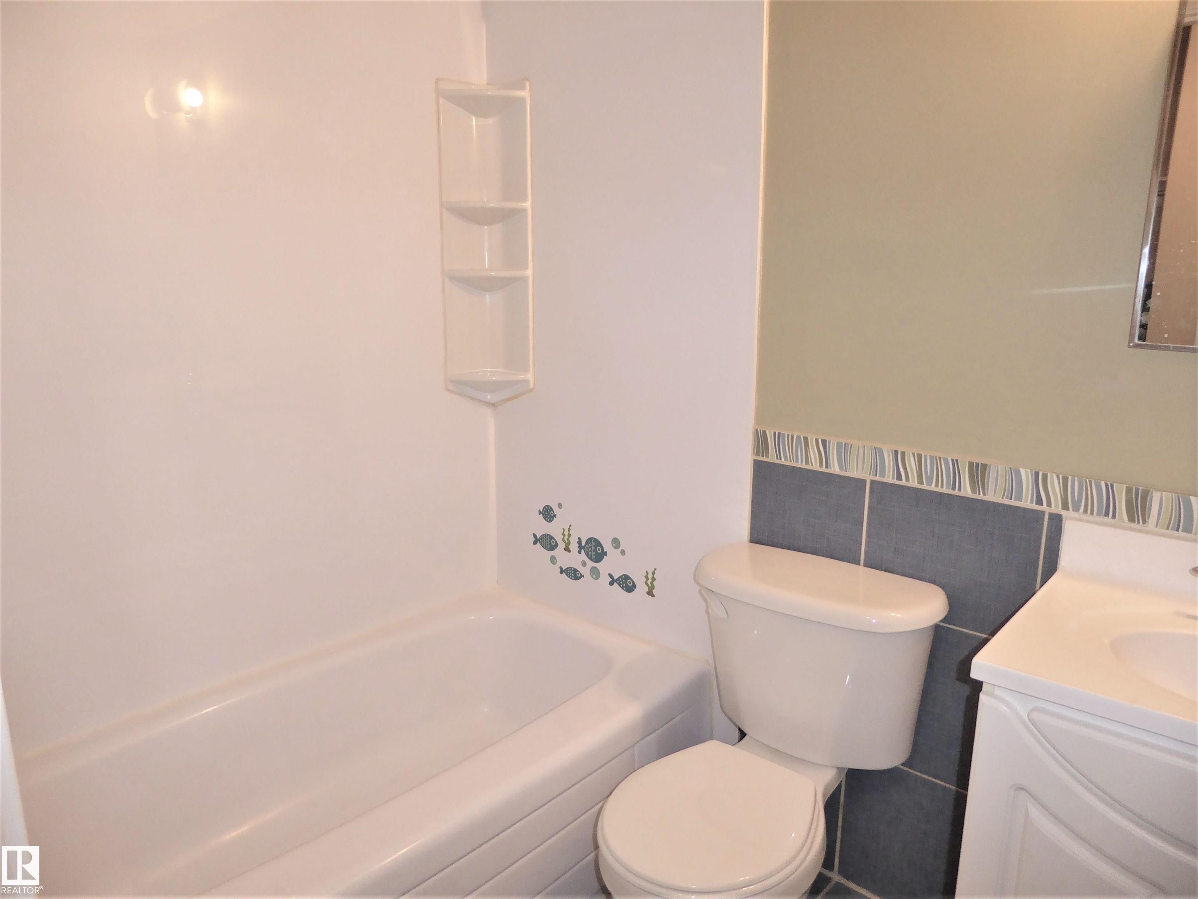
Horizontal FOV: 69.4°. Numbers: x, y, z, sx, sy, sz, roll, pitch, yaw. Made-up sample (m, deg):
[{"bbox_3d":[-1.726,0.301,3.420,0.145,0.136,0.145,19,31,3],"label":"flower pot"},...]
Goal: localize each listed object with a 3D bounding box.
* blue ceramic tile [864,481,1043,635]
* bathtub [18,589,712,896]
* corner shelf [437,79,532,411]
[{"bbox_3d":[0.664,0.210,1.650,0.325,0.254,0.010,11,16,41],"label":"blue ceramic tile"},{"bbox_3d":[-0.523,0.768,1.798,0.766,0.394,1.524,11,16,41],"label":"bathtub"},{"bbox_3d":[-0.292,-0.524,2.280,0.230,0.860,0.117,0,12,-3],"label":"corner shelf"}]

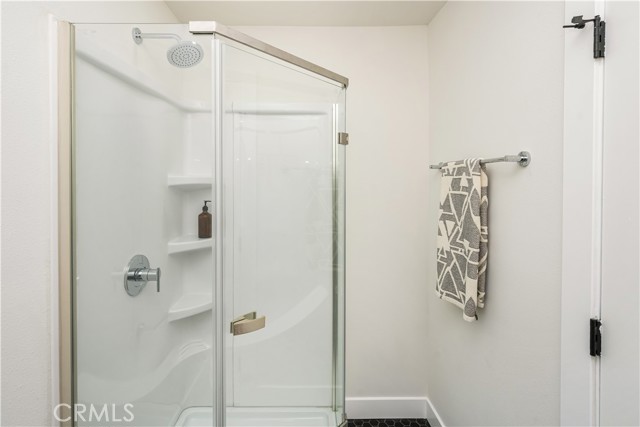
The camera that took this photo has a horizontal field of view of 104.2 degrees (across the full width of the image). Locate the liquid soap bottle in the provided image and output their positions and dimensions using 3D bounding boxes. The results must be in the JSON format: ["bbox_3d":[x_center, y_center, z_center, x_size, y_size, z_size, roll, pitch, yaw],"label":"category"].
[{"bbox_3d":[-0.655,0.034,1.420,0.076,0.211,0.076,0,3,0],"label":"liquid soap bottle"}]

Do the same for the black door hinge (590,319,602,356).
[{"bbox_3d":[0.704,0.316,0.635,0.018,0.092,0.024,0,3,-4],"label":"black door hinge"}]

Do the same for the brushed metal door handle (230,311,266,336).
[{"bbox_3d":[-0.248,0.381,0.853,0.105,0.046,0.065,-3,4,-45],"label":"brushed metal door handle"}]

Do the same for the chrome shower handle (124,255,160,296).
[{"bbox_3d":[-0.773,0.279,1.110,0.102,0.178,0.174,0,3,-4],"label":"chrome shower handle"}]

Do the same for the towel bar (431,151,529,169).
[{"bbox_3d":[0.659,-0.225,1.125,0.080,0.056,0.580,0,8,-4],"label":"towel bar"}]

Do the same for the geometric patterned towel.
[{"bbox_3d":[0.622,0.088,1.110,0.065,0.635,0.280,0,3,-4],"label":"geometric patterned towel"}]

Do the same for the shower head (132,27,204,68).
[{"bbox_3d":[-0.685,-0.768,1.135,0.315,0.170,0.165,0,3,-4],"label":"shower head"}]

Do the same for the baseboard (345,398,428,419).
[{"bbox_3d":[0.400,1.203,1.540,0.540,0.137,0.016,0,3,0],"label":"baseboard"}]

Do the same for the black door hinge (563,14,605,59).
[{"bbox_3d":[0.680,-0.455,0.640,0.088,0.106,0.034,0,3,-4],"label":"black door hinge"}]

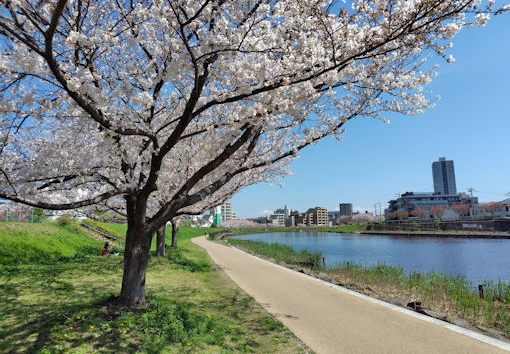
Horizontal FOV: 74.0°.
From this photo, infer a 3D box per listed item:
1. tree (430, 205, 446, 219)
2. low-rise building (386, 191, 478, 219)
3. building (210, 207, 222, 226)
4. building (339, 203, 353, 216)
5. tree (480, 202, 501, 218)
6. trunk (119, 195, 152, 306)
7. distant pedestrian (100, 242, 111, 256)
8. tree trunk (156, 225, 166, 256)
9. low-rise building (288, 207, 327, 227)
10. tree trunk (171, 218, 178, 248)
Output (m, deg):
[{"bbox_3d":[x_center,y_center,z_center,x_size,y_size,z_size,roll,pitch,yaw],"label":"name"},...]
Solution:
[{"bbox_3d":[63.388,12.159,117.000,5.200,4.800,5.300,1,-9,-8],"label":"tree"},{"bbox_3d":[77.281,12.843,150.000,35.000,13.000,18.000,-1,-9,7],"label":"low-rise building"},{"bbox_3d":[-25.007,25.657,220.000,8.000,14.000,8.500,1,-9,-6],"label":"building"},{"bbox_3d":[128.255,51.727,480.000,18.000,27.000,17.000,1,-9,-6],"label":"building"},{"bbox_3d":[64.240,9.235,92.000,5.200,4.700,5.300,1,-9,-8],"label":"tree"},{"bbox_3d":[-2.544,1.583,7.150,0.580,2.280,0.530,0,-9,0],"label":"trunk"},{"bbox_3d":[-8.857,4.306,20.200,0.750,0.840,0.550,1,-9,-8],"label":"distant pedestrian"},{"bbox_3d":[-5.604,3.788,20.300,0.540,2.000,0.520,0,-9,0],"label":"tree trunk"},{"bbox_3d":[54.021,39.885,342.000,38.000,19.500,24.000,2,-9,-17],"label":"low-rise building"},{"bbox_3d":[-7.202,5.054,30.300,0.580,2.600,0.520,0,-9,0],"label":"tree trunk"}]

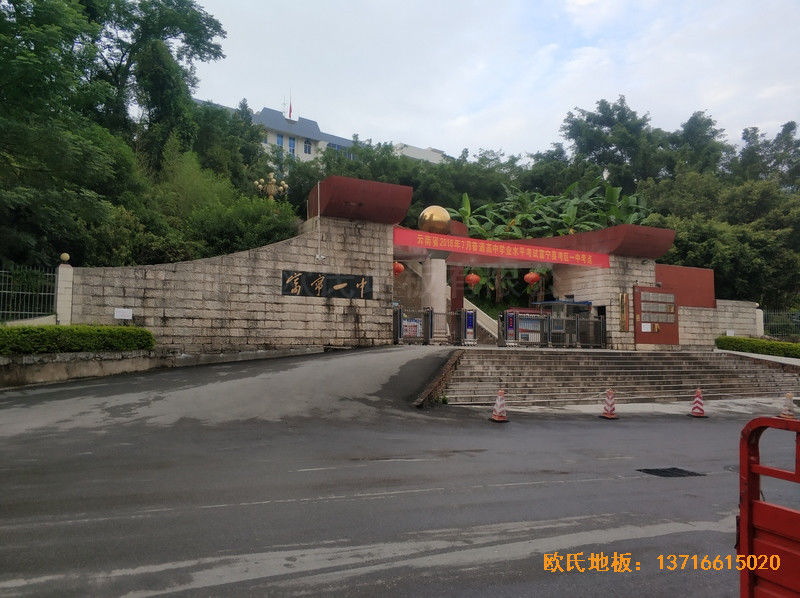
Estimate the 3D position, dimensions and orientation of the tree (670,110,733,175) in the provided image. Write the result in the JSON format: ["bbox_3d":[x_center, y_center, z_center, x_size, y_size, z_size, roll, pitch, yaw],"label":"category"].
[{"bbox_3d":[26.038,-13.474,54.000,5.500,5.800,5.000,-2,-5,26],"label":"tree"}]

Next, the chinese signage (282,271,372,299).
[{"bbox_3d":[-2.464,-0.464,21.701,3.394,0.820,0.060,3,-5,-29],"label":"chinese signage"}]

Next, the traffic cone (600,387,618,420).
[{"bbox_3d":[4.757,2.391,14.150,0.390,0.690,0.390,1,-4,-10],"label":"traffic cone"}]

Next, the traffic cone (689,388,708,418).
[{"bbox_3d":[7.036,2.460,14.700,0.390,0.690,0.390,1,-4,-10],"label":"traffic cone"}]

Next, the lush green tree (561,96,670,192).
[{"bbox_3d":[17.981,-12.808,52.000,9.200,8.400,8.000,-1,-5,19],"label":"lush green tree"}]

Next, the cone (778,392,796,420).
[{"bbox_3d":[9.600,2.656,15.400,0.390,0.670,0.390,1,-4,-10],"label":"cone"}]

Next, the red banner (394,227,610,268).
[{"bbox_3d":[4.828,-2.029,26.007,12.226,0.750,0.100,3,-5,-34],"label":"red banner"}]

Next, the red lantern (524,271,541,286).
[{"bbox_3d":[5.953,-0.921,28.000,0.710,0.710,0.710,-1,-4,12],"label":"red lantern"}]

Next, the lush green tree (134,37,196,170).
[{"bbox_3d":[-13.170,-10.923,35.000,3.600,7.600,3.600,2,-5,-21],"label":"lush green tree"}]

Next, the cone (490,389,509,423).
[{"bbox_3d":[2.201,2.339,13.650,0.390,0.690,0.390,1,-4,-10],"label":"cone"}]

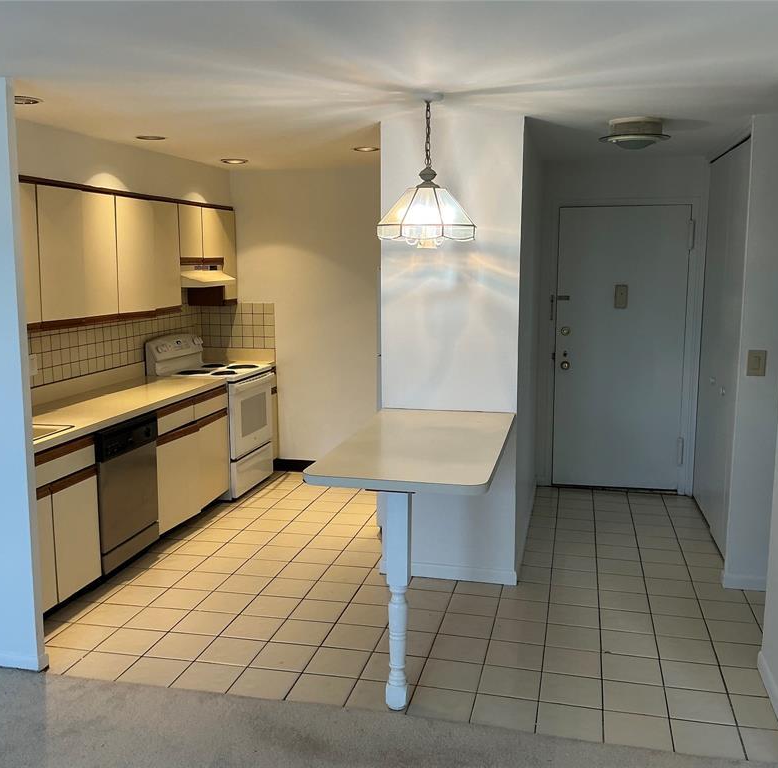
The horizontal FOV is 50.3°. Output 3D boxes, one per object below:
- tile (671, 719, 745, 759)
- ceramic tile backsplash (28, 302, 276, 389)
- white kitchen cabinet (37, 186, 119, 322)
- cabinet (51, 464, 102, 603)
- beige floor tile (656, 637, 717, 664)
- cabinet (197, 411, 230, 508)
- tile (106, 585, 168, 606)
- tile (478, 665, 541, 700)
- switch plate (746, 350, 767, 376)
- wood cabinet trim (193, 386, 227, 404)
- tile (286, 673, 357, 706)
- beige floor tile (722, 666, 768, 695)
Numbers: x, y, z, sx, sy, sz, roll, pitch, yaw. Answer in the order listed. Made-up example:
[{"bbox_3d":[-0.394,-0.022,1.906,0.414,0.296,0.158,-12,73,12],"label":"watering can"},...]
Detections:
[{"bbox_3d":[1.172,1.313,3.054,0.241,0.012,0.219,2,9,13],"label":"tile"},{"bbox_3d":[-1.494,-0.306,5.656,0.632,0.374,2.319,2,9,13],"label":"ceramic tile backsplash"},{"bbox_3d":[-1.868,-0.738,4.669,0.310,0.717,0.744,2,9,13],"label":"white kitchen cabinet"},{"bbox_3d":[-1.770,0.729,4.101,0.520,0.542,0.365,2,8,13],"label":"cabinet"},{"bbox_3d":[1.340,1.203,3.734,0.243,0.010,0.240,2,9,13],"label":"beige floor tile"},{"bbox_3d":[-1.507,0.511,5.868,0.590,0.608,0.459,2,8,13],"label":"cabinet"},{"bbox_3d":[-1.284,1.087,4.247,0.236,0.015,0.236,2,8,13],"label":"tile"},{"bbox_3d":[0.505,1.246,3.441,0.243,0.010,0.240,2,9,13],"label":"tile"},{"bbox_3d":[1.910,-0.106,4.298,0.083,0.127,0.010,2,8,13],"label":"switch plate"},{"bbox_3d":[-1.201,0.073,5.568,0.020,0.045,0.501,2,9,13],"label":"wood cabinet trim"},{"bbox_3d":[-0.269,1.248,3.367,0.243,0.012,0.235,2,8,13],"label":"tile"},{"bbox_3d":[1.484,1.251,3.472,0.152,0.012,0.235,2,9,13],"label":"beige floor tile"}]

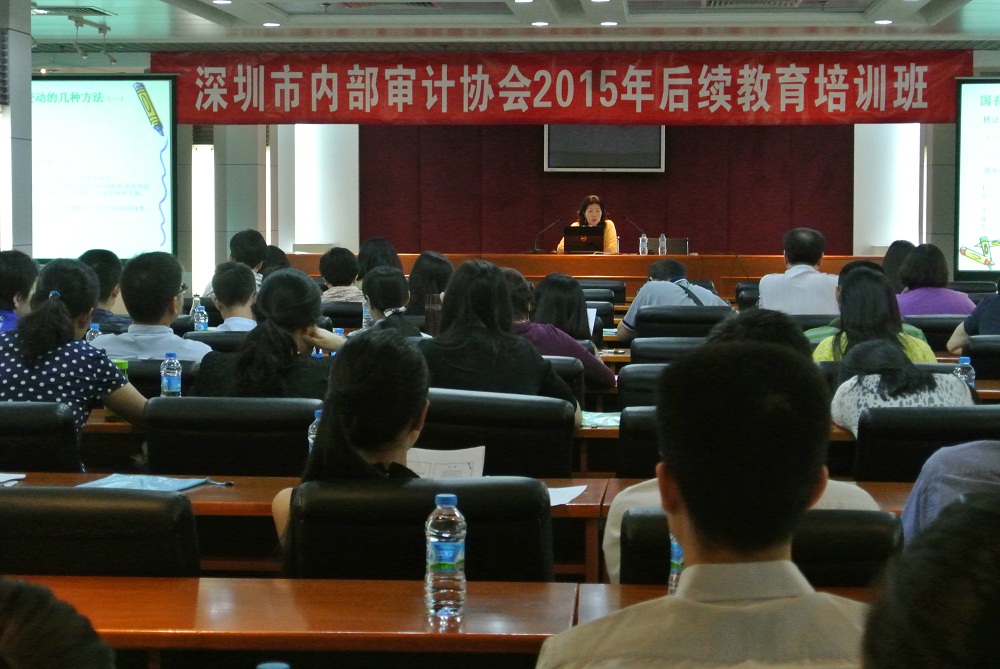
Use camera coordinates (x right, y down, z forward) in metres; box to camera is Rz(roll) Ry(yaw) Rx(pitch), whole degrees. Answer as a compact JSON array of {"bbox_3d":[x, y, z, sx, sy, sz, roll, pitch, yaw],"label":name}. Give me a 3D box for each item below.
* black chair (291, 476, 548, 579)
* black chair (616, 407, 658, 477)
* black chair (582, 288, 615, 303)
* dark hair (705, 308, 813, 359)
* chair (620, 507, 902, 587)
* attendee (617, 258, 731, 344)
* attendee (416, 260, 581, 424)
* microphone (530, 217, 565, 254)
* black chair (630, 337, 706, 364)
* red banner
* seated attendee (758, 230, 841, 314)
[{"bbox_3d":[-0.173,0.710,4.398,0.530,0.930,0.580,0,4,-5],"label":"black chair"},{"bbox_3d":[0.512,0.593,5.534,0.500,0.890,0.600,0,3,4],"label":"black chair"},{"bbox_3d":[0.388,0.188,12.253,0.530,0.890,0.580,0,3,3],"label":"black chair"},{"bbox_3d":[0.493,0.061,4.280,0.195,0.220,0.230,0,4,3],"label":"dark hair"},{"bbox_3d":[0.445,0.689,3.963,0.500,0.880,0.600,0,3,4],"label":"chair"},{"bbox_3d":[0.763,0.224,9.881,0.550,1.100,0.820,0,3,3],"label":"attendee"},{"bbox_3d":[0.001,0.414,5.755,0.480,1.210,0.800,0,3,3],"label":"attendee"},{"bbox_3d":[0.397,-0.826,18.800,0.280,0.310,0.140,-2,4,-33],"label":"microphone"},{"bbox_3d":[0.700,0.432,8.140,0.530,0.890,0.580,0,3,3],"label":"black chair"},{"bbox_3d":[0.484,-2.058,18.800,6.870,0.610,0.040,0,3,4],"label":"red banner"},{"bbox_3d":[1.377,0.157,10.329,0.480,1.290,0.740,0,4,4],"label":"seated attendee"}]

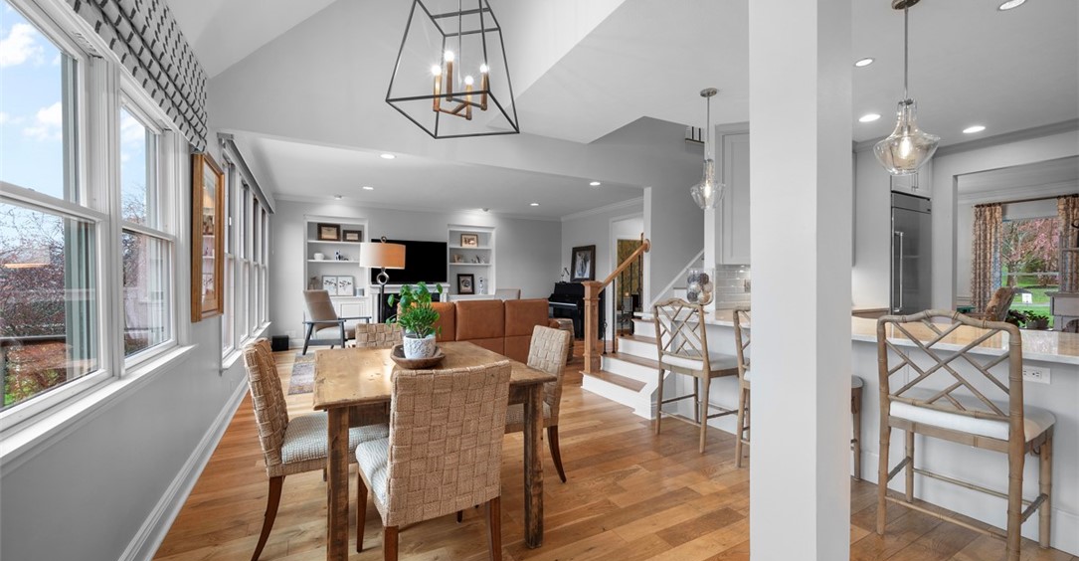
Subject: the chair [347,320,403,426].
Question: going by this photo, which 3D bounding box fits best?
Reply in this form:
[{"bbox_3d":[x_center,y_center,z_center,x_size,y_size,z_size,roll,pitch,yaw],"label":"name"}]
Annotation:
[{"bbox_3d":[-0.974,0.758,2.793,0.460,0.915,0.630,0,0,-24],"label":"chair"}]

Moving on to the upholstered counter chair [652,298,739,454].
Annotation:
[{"bbox_3d":[1.251,0.678,3.245,0.530,1.075,0.500,0,0,-30],"label":"upholstered counter chair"}]

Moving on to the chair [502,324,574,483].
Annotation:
[{"bbox_3d":[-0.195,0.758,2.590,0.630,0.915,0.460,0,0,-30],"label":"chair"}]

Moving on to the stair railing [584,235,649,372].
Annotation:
[{"bbox_3d":[0.917,0.255,4.864,0.900,1.540,0.150,0,0,-28],"label":"stair railing"}]

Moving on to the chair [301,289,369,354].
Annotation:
[{"bbox_3d":[-3.411,0.695,7.094,0.800,1.040,0.700,0,0,8],"label":"chair"}]

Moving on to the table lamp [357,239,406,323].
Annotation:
[{"bbox_3d":[-1.717,0.365,4.600,0.470,1.700,0.470,0,0,-28],"label":"table lamp"}]

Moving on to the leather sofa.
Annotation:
[{"bbox_3d":[-0.951,0.738,5.577,2.240,0.955,0.950,0,0,-28],"label":"leather sofa"}]

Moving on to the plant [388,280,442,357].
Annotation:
[{"bbox_3d":[-0.642,0.225,2.170,0.260,0.430,0.260,0,0,-28],"label":"plant"}]

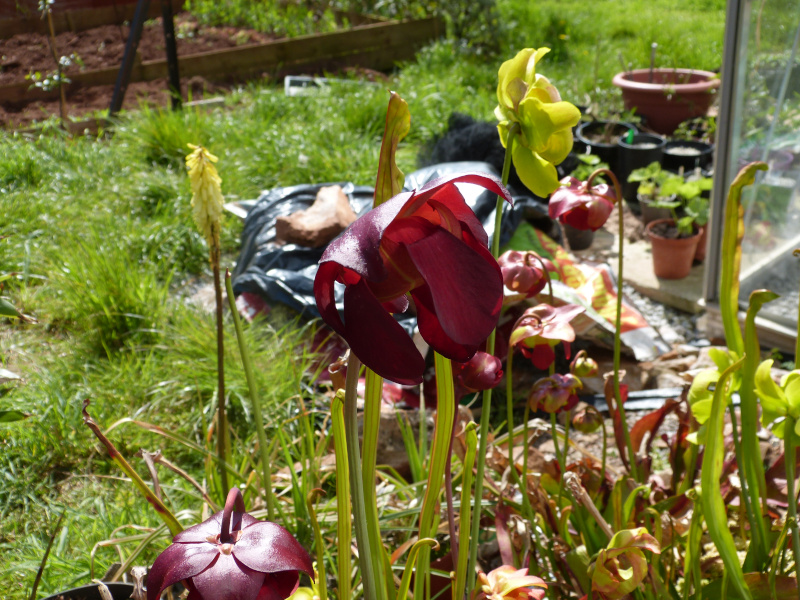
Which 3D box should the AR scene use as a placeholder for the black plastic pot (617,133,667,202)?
[{"bbox_3d":[0.738,-0.383,3.187,0.150,0.210,0.150,3,24,13],"label":"black plastic pot"}]

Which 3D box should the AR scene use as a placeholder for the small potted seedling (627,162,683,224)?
[{"bbox_3d":[0.755,-0.315,3.065,0.160,0.178,0.150,3,24,14],"label":"small potted seedling"}]

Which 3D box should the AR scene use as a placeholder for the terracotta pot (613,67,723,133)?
[{"bbox_3d":[1.058,-0.785,4.133,0.428,0.182,0.428,3,24,14],"label":"terracotta pot"}]

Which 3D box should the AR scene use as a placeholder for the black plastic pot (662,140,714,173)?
[{"bbox_3d":[0.911,-0.405,3.289,0.163,0.155,0.163,4,24,15],"label":"black plastic pot"}]

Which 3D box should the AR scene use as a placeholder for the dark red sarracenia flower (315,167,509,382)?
[{"bbox_3d":[0.004,-0.011,0.480,0.083,0.085,0.080,-8,24,-12],"label":"dark red sarracenia flower"}]

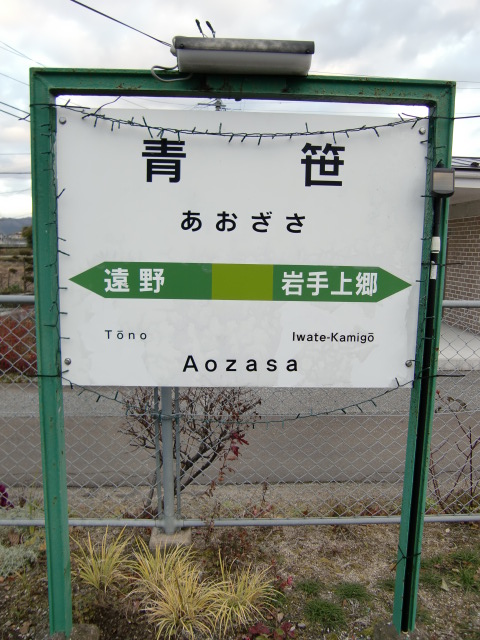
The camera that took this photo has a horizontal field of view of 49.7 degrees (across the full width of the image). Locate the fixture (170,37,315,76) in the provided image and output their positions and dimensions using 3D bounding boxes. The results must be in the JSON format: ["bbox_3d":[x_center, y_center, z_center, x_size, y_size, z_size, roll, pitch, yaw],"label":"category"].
[{"bbox_3d":[0.009,-0.776,1.565,0.410,0.080,0.140,1,8,-3],"label":"fixture"}]

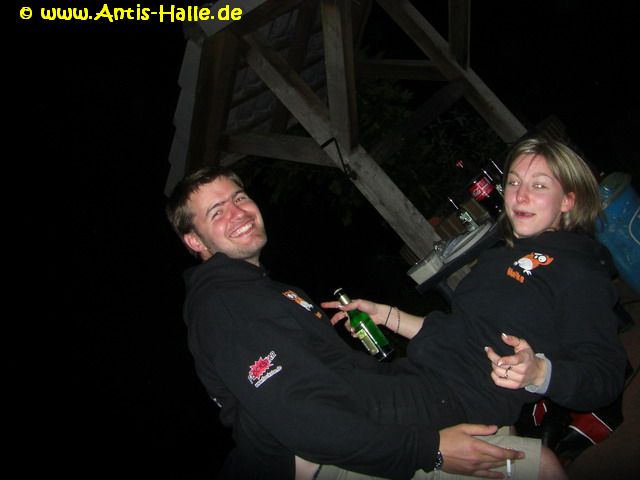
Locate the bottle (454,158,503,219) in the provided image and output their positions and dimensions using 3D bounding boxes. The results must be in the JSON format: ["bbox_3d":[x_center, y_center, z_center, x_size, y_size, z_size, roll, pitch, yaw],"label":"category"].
[{"bbox_3d":[0.772,-0.252,3.400,0.107,0.335,0.107,-40,-2,10],"label":"bottle"}]

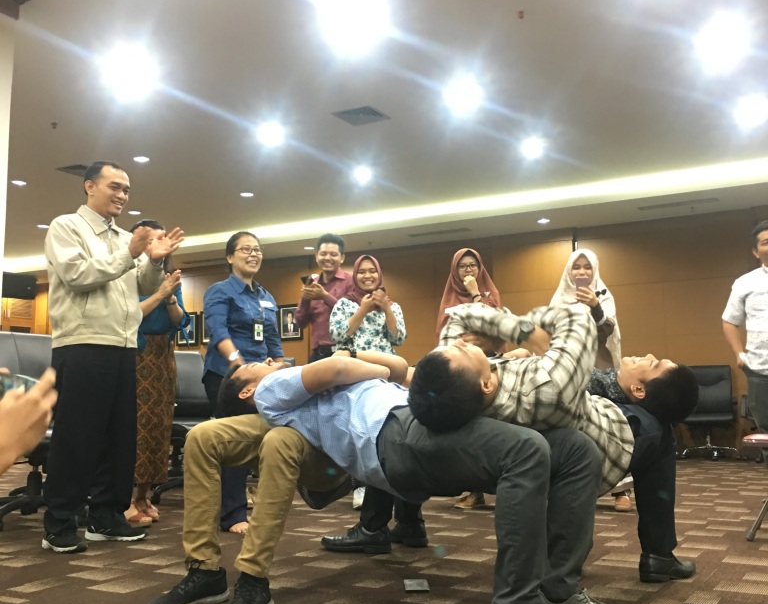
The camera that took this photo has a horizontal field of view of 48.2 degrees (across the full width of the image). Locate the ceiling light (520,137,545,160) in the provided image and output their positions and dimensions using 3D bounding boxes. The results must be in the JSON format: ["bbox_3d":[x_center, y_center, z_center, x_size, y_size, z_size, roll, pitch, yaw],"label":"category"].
[{"bbox_3d":[1.266,-1.309,7.315,0.170,0.060,0.170,-4,-7,29],"label":"ceiling light"}]

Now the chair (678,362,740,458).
[{"bbox_3d":[3.395,1.151,9.004,0.660,0.970,0.650,-4,-7,24],"label":"chair"}]

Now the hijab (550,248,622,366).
[{"bbox_3d":[1.199,0.052,5.050,0.420,0.720,0.340,-2,-7,11],"label":"hijab"}]

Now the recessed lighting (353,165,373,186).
[{"bbox_3d":[-0.204,-1.200,8.137,0.170,0.060,0.170,-4,-7,29],"label":"recessed lighting"}]

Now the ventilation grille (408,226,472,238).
[{"bbox_3d":[0.669,-0.817,10.153,0.800,0.040,0.170,-4,-7,29],"label":"ventilation grille"}]

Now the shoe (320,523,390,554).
[{"bbox_3d":[-0.111,0.952,3.490,0.303,0.120,0.107,-3,-7,20],"label":"shoe"}]

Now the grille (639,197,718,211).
[{"bbox_3d":[3.130,-1.040,9.121,0.800,0.030,0.180,-4,-8,29],"label":"grille"}]

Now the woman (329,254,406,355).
[{"bbox_3d":[-0.093,0.457,5.031,0.460,1.490,0.340,0,-7,-5],"label":"woman"}]

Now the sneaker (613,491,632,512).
[{"bbox_3d":[1.356,1.126,4.896,0.100,0.100,0.250,-2,-7,14],"label":"sneaker"}]

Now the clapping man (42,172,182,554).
[{"bbox_3d":[-1.202,0.203,3.883,0.530,1.720,0.540,-3,-7,18],"label":"clapping man"}]

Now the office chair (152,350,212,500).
[{"bbox_3d":[-1.321,0.788,5.529,0.640,0.950,0.640,2,-7,-18],"label":"office chair"}]

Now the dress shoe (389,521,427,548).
[{"bbox_3d":[0.045,0.968,3.615,0.300,0.115,0.105,-3,-7,18],"label":"dress shoe"}]

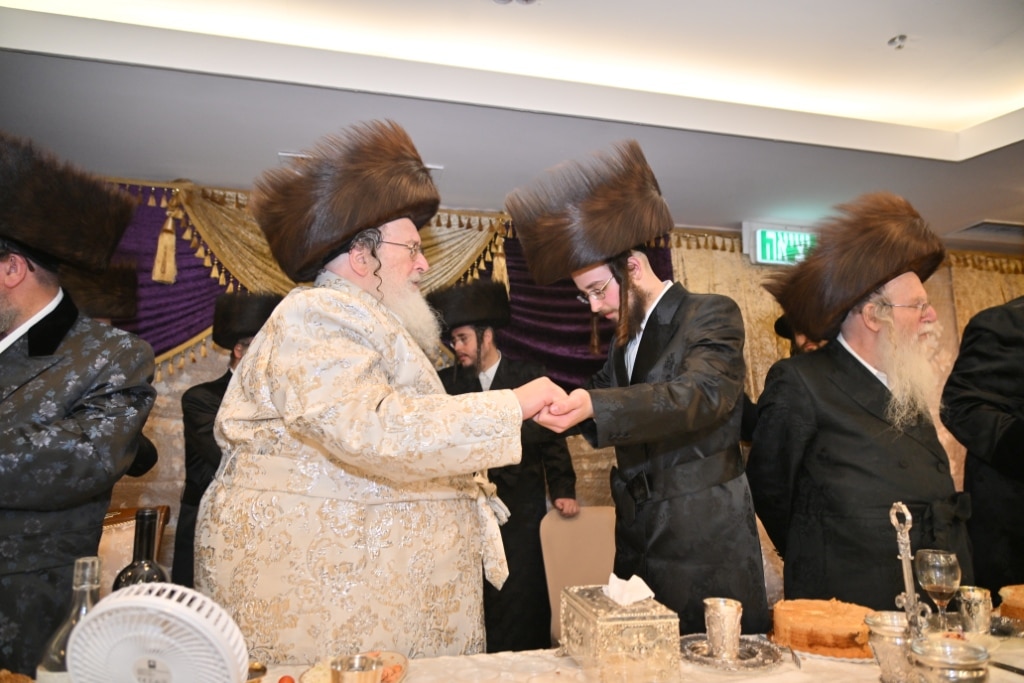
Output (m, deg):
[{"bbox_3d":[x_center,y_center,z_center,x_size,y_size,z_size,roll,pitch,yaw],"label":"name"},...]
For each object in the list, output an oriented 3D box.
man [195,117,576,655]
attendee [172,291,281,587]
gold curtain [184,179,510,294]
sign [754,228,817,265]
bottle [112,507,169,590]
[{"bbox_3d":[-0.285,0.412,1.515,0.800,1.910,0.620,2,-9,-10],"label":"man"},{"bbox_3d":[-0.980,0.659,2.529,0.520,1.731,0.380,7,-11,-38],"label":"attendee"},{"bbox_3d":[-0.762,-0.396,3.210,1.517,0.588,0.130,2,-9,-14],"label":"gold curtain"},{"bbox_3d":[1.504,-0.500,3.744,0.397,0.193,0.060,2,-9,-14],"label":"sign"},{"bbox_3d":[-0.489,0.373,0.892,0.077,0.305,0.077,0,-9,0],"label":"bottle"}]

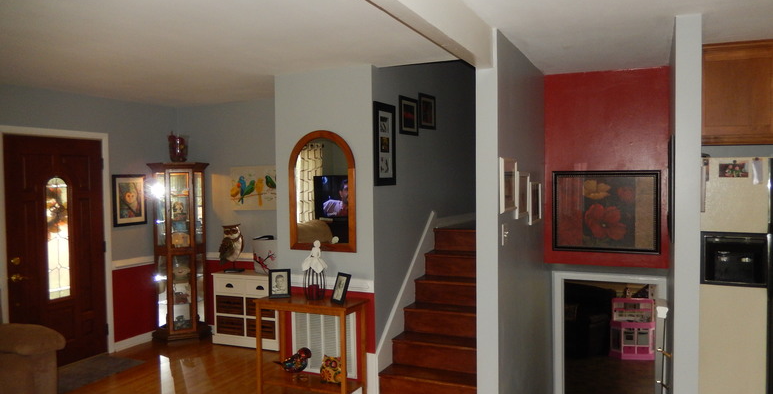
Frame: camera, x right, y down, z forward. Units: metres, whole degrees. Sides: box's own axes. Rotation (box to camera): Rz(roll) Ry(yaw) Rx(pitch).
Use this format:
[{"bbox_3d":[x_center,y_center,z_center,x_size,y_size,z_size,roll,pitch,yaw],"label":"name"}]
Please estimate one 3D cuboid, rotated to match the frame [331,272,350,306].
[{"bbox_3d":[-0.319,0.666,4.039,0.030,0.213,0.150,21,-12,-38],"label":"frame"}]

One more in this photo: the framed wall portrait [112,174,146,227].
[{"bbox_3d":[-2.529,0.033,5.513,0.025,0.490,0.380,0,2,25],"label":"framed wall portrait"}]

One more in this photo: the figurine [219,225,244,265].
[{"bbox_3d":[-1.585,0.501,5.709,0.200,0.440,0.220,-3,3,-42],"label":"figurine"}]

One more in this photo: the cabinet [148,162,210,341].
[{"bbox_3d":[-2.167,0.567,5.941,0.620,1.810,0.440,-1,2,-20],"label":"cabinet"}]

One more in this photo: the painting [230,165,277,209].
[{"bbox_3d":[-1.278,-0.085,5.658,0.700,0.440,0.035,0,2,25],"label":"painting"}]

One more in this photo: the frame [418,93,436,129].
[{"bbox_3d":[0.377,-0.769,5.086,0.022,0.312,0.400,0,2,25],"label":"frame"}]

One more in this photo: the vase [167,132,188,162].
[{"bbox_3d":[-2.182,-0.513,5.830,0.220,0.310,0.220,0,2,25],"label":"vase"}]

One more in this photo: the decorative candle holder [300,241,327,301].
[{"bbox_3d":[-0.528,0.542,4.167,0.195,0.436,0.190,-1,2,0],"label":"decorative candle holder"}]

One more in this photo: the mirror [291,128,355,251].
[{"bbox_3d":[-0.499,-0.045,4.303,0.600,0.925,0.035,0,2,25],"label":"mirror"}]

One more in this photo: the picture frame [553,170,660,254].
[{"bbox_3d":[1.731,0.119,4.430,0.790,0.650,0.030,0,2,25],"label":"picture frame"}]

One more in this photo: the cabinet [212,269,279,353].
[{"bbox_3d":[-1.348,1.127,5.574,0.790,0.700,0.270,0,2,25],"label":"cabinet"}]

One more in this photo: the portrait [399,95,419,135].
[{"bbox_3d":[0.194,-0.681,4.730,0.025,0.310,0.390,0,2,25],"label":"portrait"}]

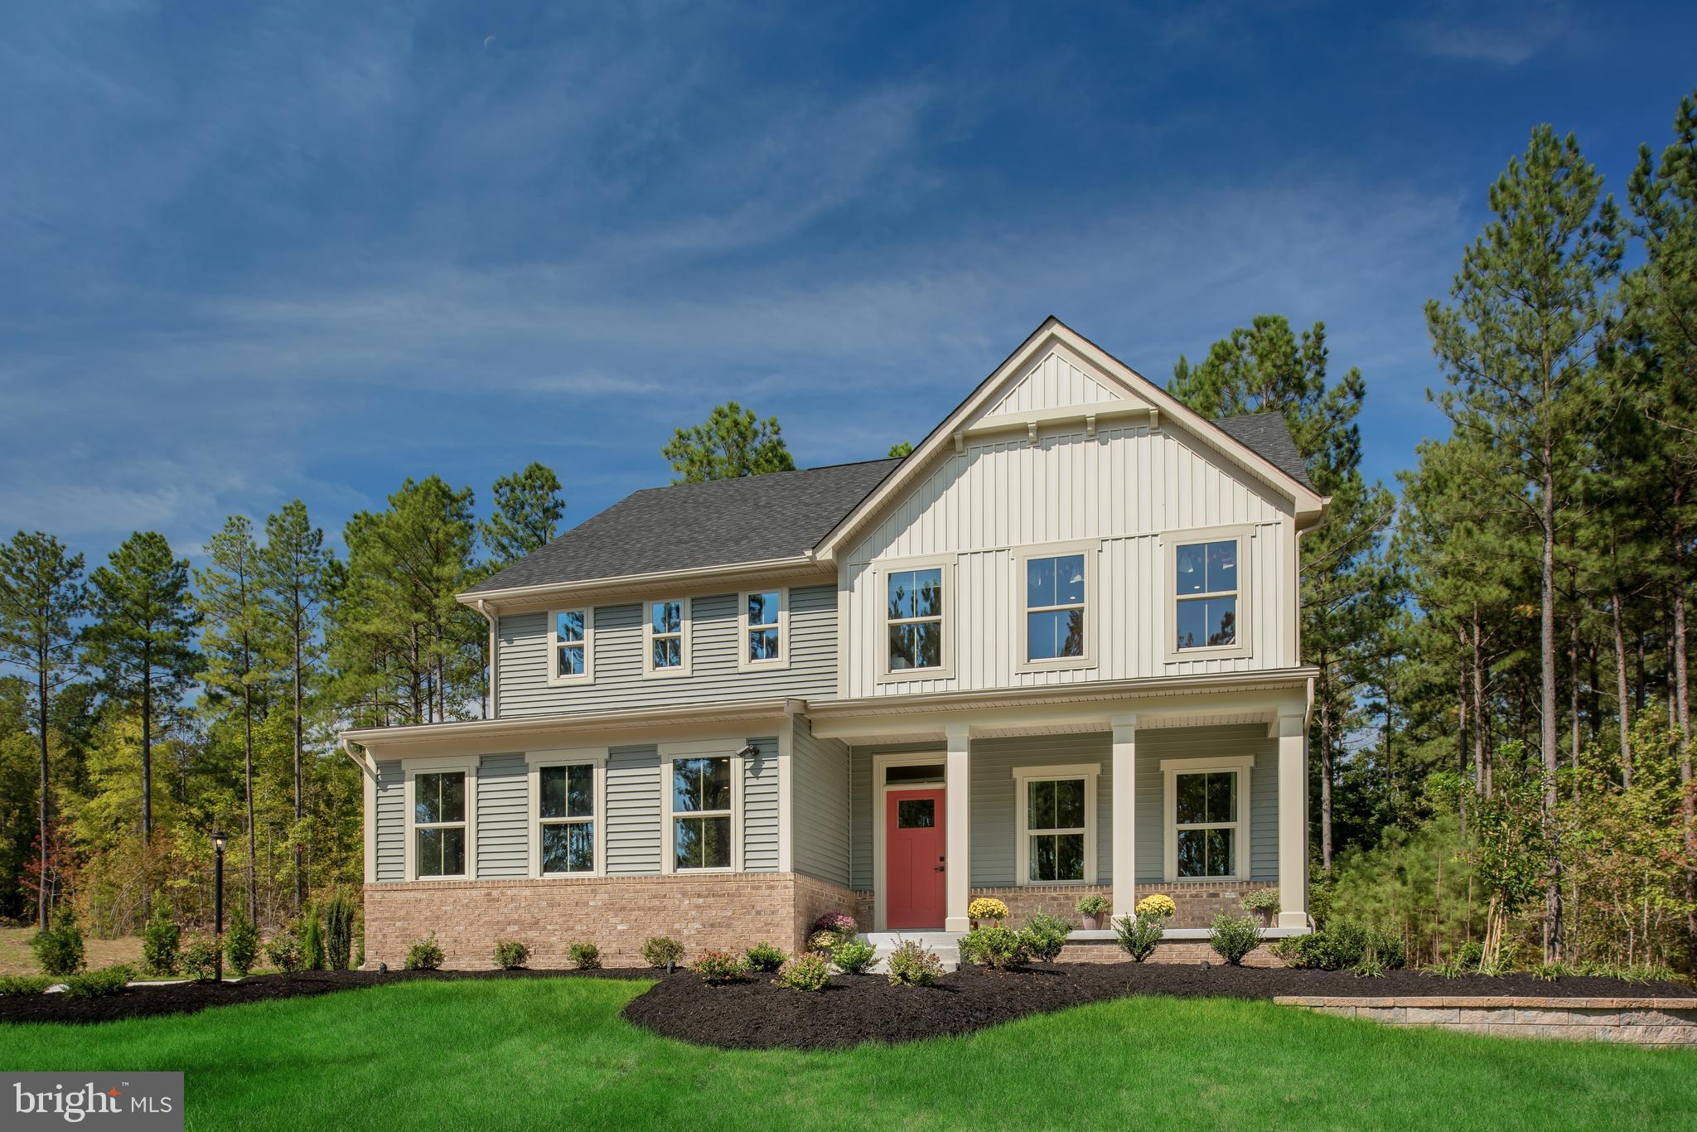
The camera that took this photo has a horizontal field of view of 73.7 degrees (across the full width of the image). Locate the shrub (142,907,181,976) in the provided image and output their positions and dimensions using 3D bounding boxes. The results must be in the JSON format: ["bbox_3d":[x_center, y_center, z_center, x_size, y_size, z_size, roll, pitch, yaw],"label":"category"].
[{"bbox_3d":[-10.634,5.810,17.500,0.603,0.973,0.603,0,-10,0],"label":"shrub"}]

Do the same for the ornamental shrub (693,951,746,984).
[{"bbox_3d":[-1.474,4.577,12.900,0.593,0.307,0.593,0,-10,0],"label":"ornamental shrub"}]

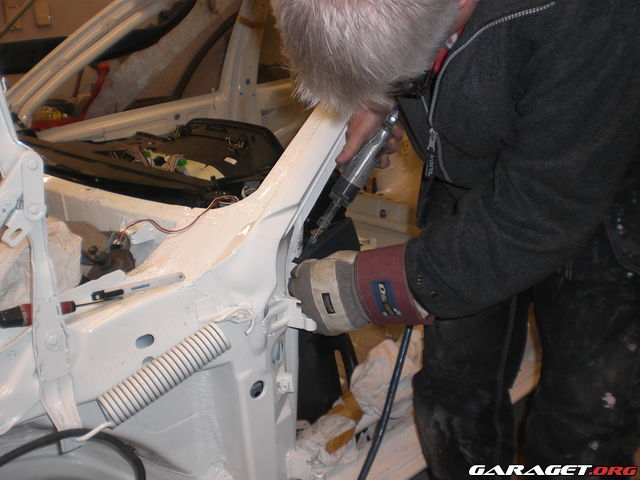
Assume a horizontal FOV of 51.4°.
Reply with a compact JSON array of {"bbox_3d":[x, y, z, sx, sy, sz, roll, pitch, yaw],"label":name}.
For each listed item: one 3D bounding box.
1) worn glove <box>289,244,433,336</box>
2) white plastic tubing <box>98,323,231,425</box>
[{"bbox_3d":[0.055,0.069,0.910,0.195,0.118,0.110,-7,7,12],"label":"worn glove"},{"bbox_3d":[-0.195,0.168,0.830,0.168,0.042,0.042,-33,31,-21],"label":"white plastic tubing"}]

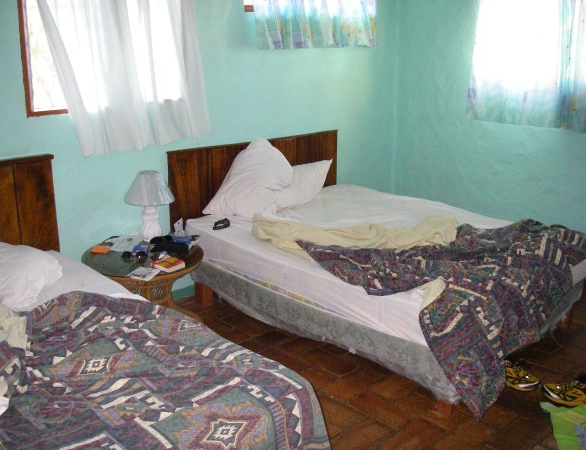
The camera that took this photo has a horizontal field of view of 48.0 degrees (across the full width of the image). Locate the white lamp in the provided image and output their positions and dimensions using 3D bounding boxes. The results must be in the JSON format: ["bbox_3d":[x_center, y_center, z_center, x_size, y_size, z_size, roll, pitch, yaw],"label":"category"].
[{"bbox_3d":[-0.802,-0.101,3.667,0.286,0.387,0.286,0,16,0],"label":"white lamp"}]

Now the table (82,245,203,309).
[{"bbox_3d":[-0.788,0.393,3.531,0.635,0.490,0.635,-14,21,-42],"label":"table"}]

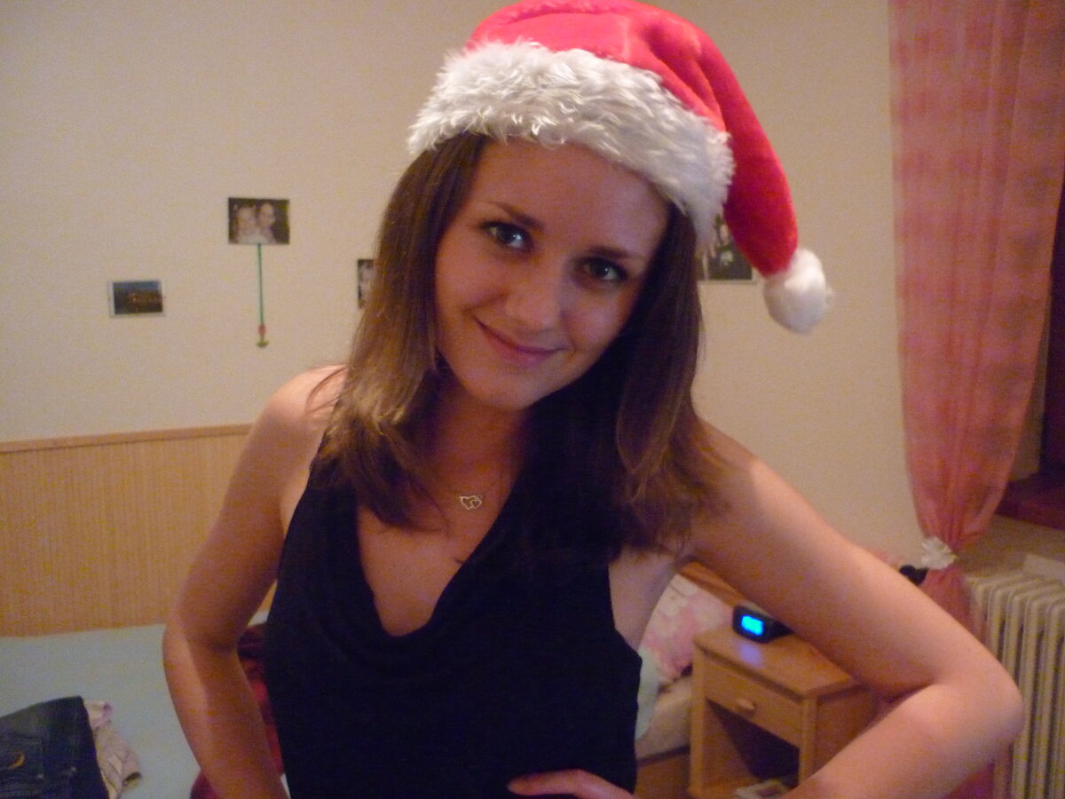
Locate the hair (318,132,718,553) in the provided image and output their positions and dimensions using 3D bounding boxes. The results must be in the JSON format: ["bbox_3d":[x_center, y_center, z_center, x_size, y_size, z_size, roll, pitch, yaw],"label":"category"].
[{"bbox_3d":[0.014,-0.060,0.755,0.285,0.335,0.250,14,9,1],"label":"hair"}]

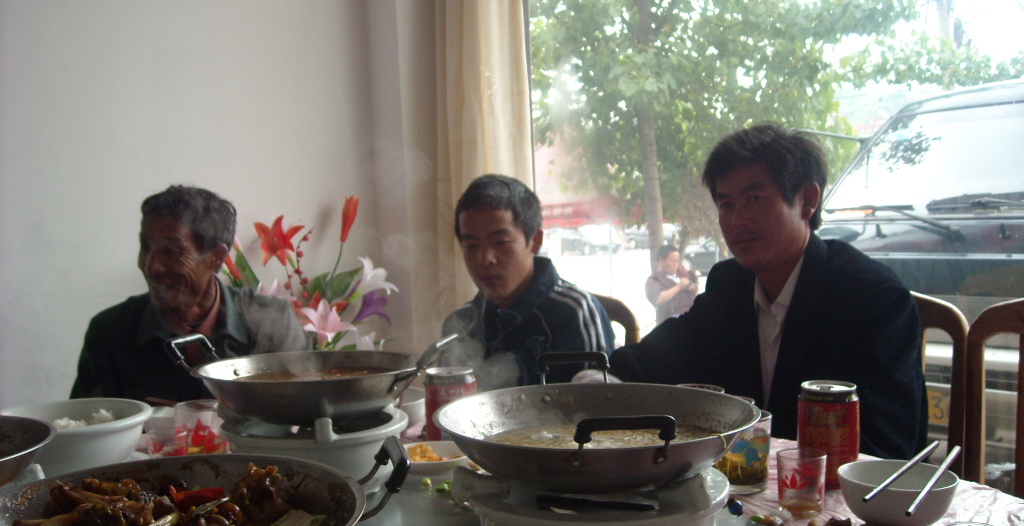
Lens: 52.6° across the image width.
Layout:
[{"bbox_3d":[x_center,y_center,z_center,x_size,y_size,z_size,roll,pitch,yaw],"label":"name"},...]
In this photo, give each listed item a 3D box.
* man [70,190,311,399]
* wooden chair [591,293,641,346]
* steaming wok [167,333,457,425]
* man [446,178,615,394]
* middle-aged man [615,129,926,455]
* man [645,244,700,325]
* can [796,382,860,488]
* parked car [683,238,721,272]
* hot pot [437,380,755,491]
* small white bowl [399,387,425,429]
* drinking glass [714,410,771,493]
[{"bbox_3d":[-0.532,0.435,1.704,0.520,1.129,0.740,-3,4,-12],"label":"man"},{"bbox_3d":[0.046,0.510,1.896,0.440,0.930,0.500,-1,4,12],"label":"wooden chair"},{"bbox_3d":[-0.232,0.133,1.181,0.330,0.100,0.272,0,4,30],"label":"steaming wok"},{"bbox_3d":[-0.006,0.418,1.707,0.520,1.130,0.740,-1,4,16],"label":"man"},{"bbox_3d":[0.357,0.395,1.432,0.560,1.188,0.740,1,4,33],"label":"middle-aged man"},{"bbox_3d":[1.358,0.688,8.728,0.420,1.690,0.500,1,5,41],"label":"man"},{"bbox_3d":[0.353,0.192,1.157,0.066,0.115,0.066,-2,4,0],"label":"can"},{"bbox_3d":[7.196,-0.267,35.242,4.500,1.460,1.750,-2,5,-12],"label":"parked car"},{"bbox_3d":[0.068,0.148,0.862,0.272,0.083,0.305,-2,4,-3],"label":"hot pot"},{"bbox_3d":[-0.163,0.211,1.422,0.115,0.057,0.115,-2,4,0],"label":"small white bowl"},{"bbox_3d":[0.256,0.208,1.147,0.064,0.083,0.064,-2,4,0],"label":"drinking glass"}]

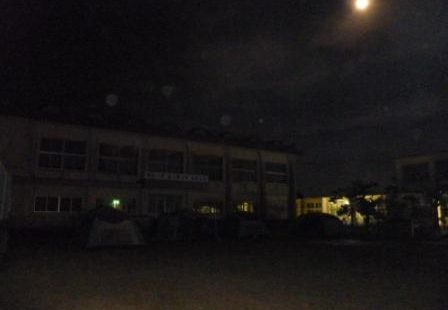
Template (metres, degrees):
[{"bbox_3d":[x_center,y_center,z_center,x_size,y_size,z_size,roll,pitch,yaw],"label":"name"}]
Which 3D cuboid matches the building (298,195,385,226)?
[{"bbox_3d":[18.400,8.912,51.745,6.500,4.500,15.500,7,-13,-34],"label":"building"}]

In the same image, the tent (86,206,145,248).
[{"bbox_3d":[-5.450,3.513,15.823,2.450,1.800,2.300,5,-12,-25],"label":"tent"}]

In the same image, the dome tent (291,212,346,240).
[{"bbox_3d":[5.250,4.192,18.748,2.750,1.550,2.500,1,-11,-6],"label":"dome tent"}]

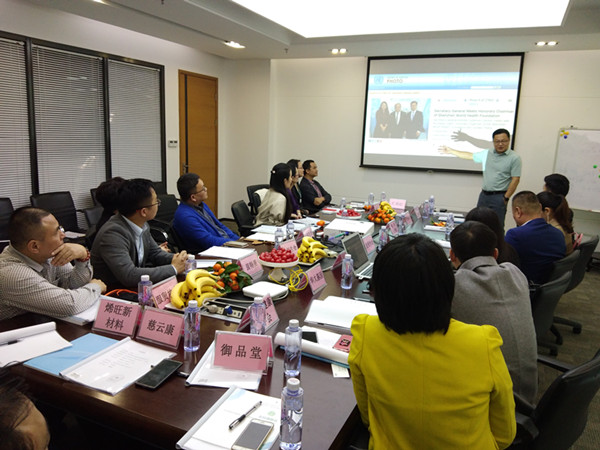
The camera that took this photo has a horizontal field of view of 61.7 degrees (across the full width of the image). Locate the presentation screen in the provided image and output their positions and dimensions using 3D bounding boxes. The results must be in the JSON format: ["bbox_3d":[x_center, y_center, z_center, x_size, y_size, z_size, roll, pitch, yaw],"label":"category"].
[{"bbox_3d":[1.961,-1.588,7.212,2.130,1.630,0.050,6,11,22],"label":"presentation screen"}]

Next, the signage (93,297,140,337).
[{"bbox_3d":[-0.670,0.343,1.893,0.198,0.115,0.085,7,11,23],"label":"signage"}]

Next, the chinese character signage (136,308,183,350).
[{"bbox_3d":[-0.512,0.378,1.893,0.193,0.120,0.080,7,11,26],"label":"chinese character signage"}]

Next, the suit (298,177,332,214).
[{"bbox_3d":[0.134,-0.233,5.801,0.400,0.620,0.500,6,11,22],"label":"suit"}]

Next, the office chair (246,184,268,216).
[{"bbox_3d":[-0.182,0.084,5.439,0.580,0.980,0.580,6,11,22],"label":"office chair"}]

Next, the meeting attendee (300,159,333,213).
[{"bbox_3d":[0.251,-0.108,5.815,0.700,1.220,0.520,7,11,23],"label":"meeting attendee"}]

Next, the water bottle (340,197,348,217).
[{"bbox_3d":[0.432,-0.173,4.979,0.056,0.180,0.056,2,10,0],"label":"water bottle"}]

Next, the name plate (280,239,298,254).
[{"bbox_3d":[-0.081,0.161,3.257,0.087,0.110,0.184,6,11,22],"label":"name plate"}]

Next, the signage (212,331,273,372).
[{"bbox_3d":[-0.190,0.421,1.688,0.193,0.120,0.080,4,10,11],"label":"signage"}]

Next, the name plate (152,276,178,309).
[{"bbox_3d":[-0.622,0.310,2.307,0.087,0.110,0.184,6,11,22],"label":"name plate"}]

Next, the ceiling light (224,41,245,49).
[{"bbox_3d":[-0.944,-2.617,7.297,0.180,0.070,0.340,7,11,23],"label":"ceiling light"}]

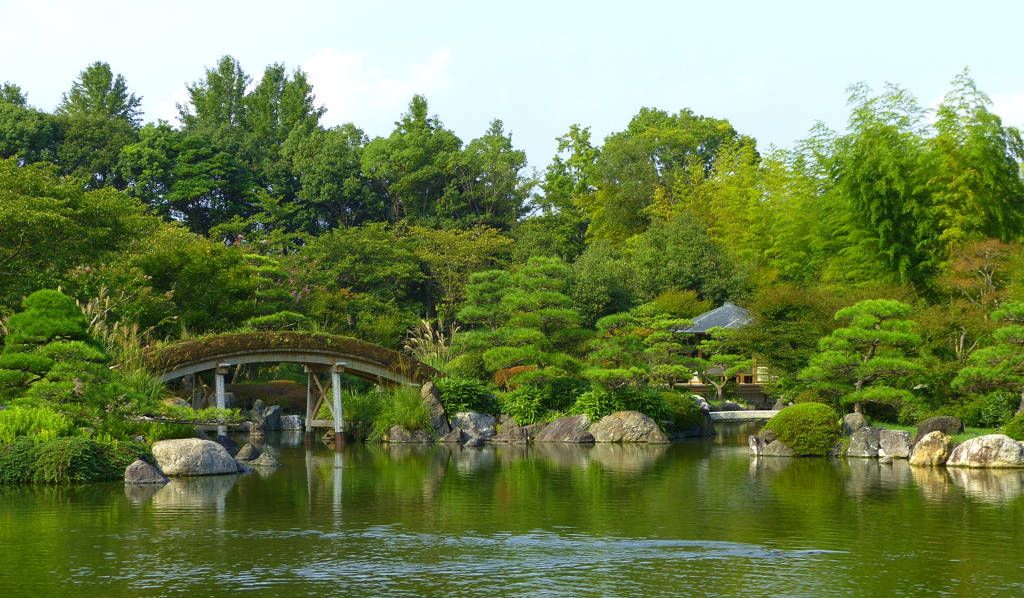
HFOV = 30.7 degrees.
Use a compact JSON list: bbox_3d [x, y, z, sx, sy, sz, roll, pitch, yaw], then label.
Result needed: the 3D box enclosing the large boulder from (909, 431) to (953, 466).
[{"bbox_3d":[10.001,3.574,44.480,1.026,0.823,0.900,0,-2,0],"label":"large boulder"}]

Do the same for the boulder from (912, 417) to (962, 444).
[{"bbox_3d":[10.603,3.269,46.330,1.243,0.696,1.000,0,-2,0],"label":"boulder"}]

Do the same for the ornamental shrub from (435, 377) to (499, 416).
[{"bbox_3d":[-1.656,3.577,67.830,2.329,1.437,1.700,0,-2,0],"label":"ornamental shrub"}]

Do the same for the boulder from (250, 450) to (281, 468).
[{"bbox_3d":[-5.800,3.759,43.852,0.706,0.388,0.600,0,-2,0],"label":"boulder"}]

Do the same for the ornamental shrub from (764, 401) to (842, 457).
[{"bbox_3d":[8.669,3.863,55.615,2.387,1.486,2.000,0,-2,0],"label":"ornamental shrub"}]

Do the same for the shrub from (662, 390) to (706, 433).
[{"bbox_3d":[6.002,3.920,65.225,1.610,1.435,1.500,0,-2,0],"label":"shrub"}]

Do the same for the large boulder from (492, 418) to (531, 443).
[{"bbox_3d":[-0.017,4.485,63.941,1.304,0.837,0.950,0,-2,0],"label":"large boulder"}]

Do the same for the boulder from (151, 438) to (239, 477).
[{"bbox_3d":[-7.663,3.785,44.980,2.124,0.883,1.500,0,-2,0],"label":"boulder"}]

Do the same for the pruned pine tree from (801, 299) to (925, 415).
[{"bbox_3d":[9.582,1.579,51.167,3.432,3.130,3.100,0,-2,0],"label":"pruned pine tree"}]

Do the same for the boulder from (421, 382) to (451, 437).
[{"bbox_3d":[-2.694,3.935,65.630,1.056,2.057,0.900,0,-2,0],"label":"boulder"}]

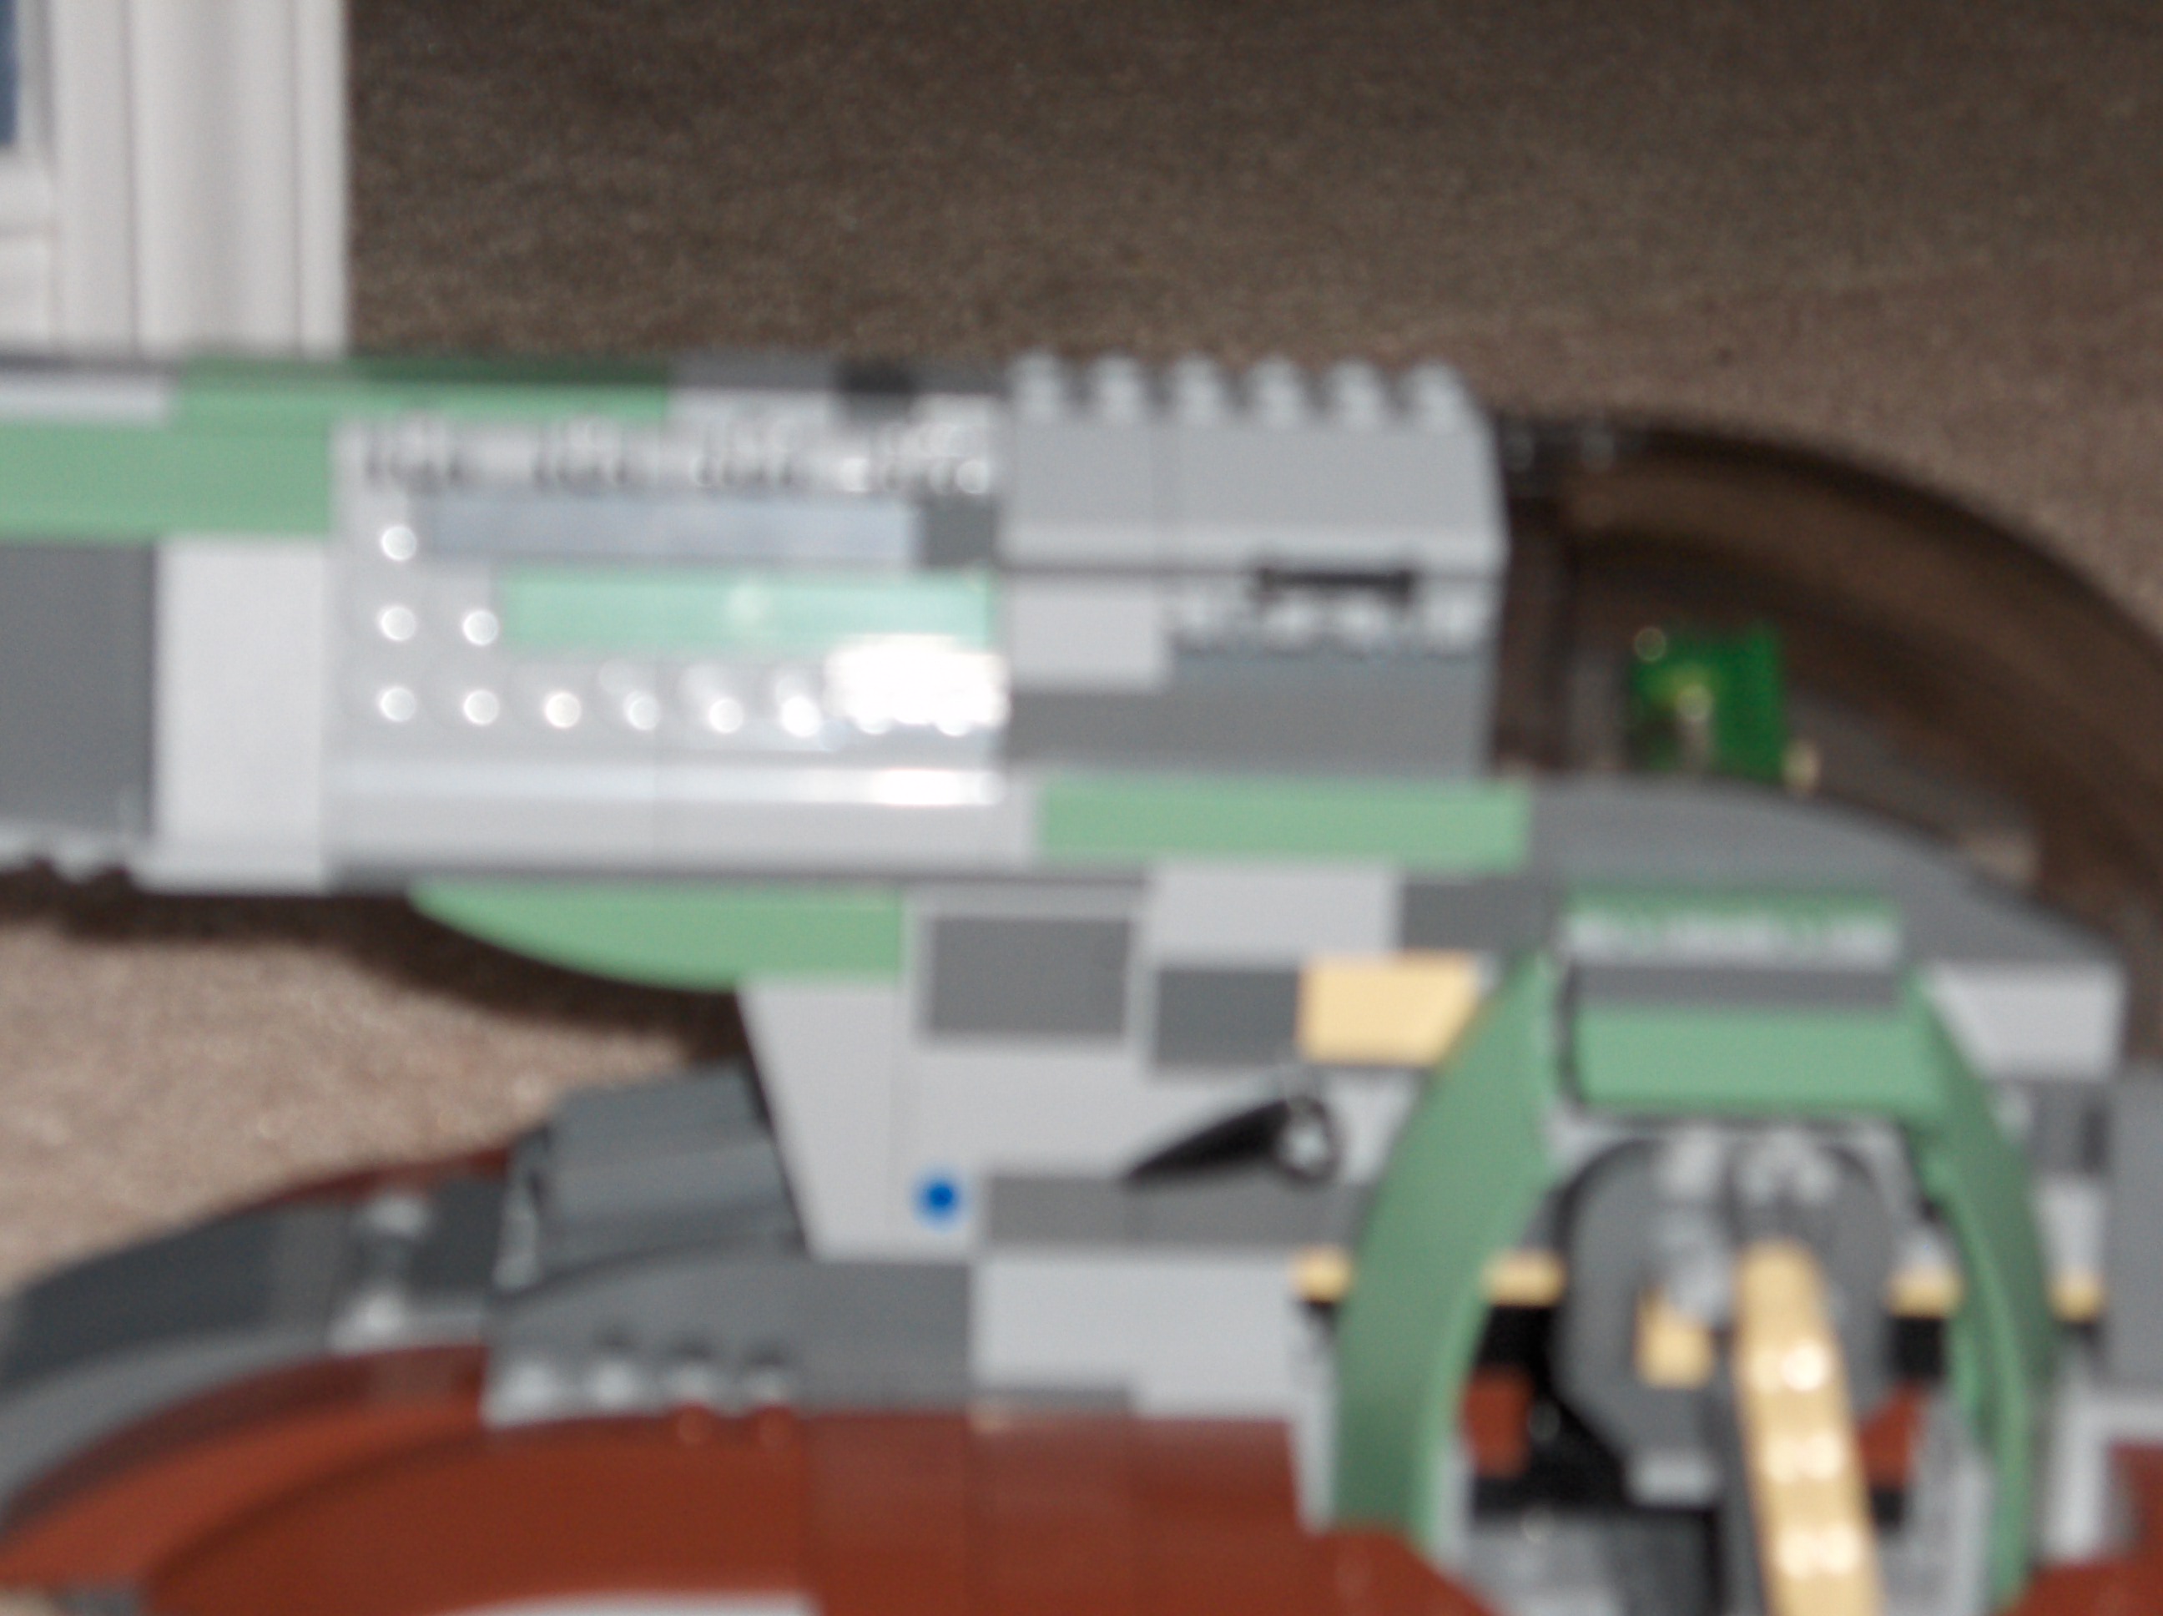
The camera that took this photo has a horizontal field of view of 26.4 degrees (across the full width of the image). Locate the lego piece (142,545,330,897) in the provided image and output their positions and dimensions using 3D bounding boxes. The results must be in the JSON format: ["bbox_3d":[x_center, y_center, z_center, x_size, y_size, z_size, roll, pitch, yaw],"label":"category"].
[{"bbox_3d":[-0.082,-0.009,0.451,0.017,0.034,0.008,1,4,0],"label":"lego piece"}]

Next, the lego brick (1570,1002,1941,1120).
[{"bbox_3d":[0.063,0.023,0.432,0.034,0.009,0.009,1,6,0],"label":"lego brick"}]

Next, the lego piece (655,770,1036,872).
[{"bbox_3d":[-0.023,0.001,0.451,0.036,0.010,0.008,1,4,0],"label":"lego piece"}]

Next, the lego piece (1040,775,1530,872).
[{"bbox_3d":[0.020,0.000,0.454,0.048,0.010,0.009,1,21,0],"label":"lego piece"}]

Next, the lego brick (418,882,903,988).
[{"bbox_3d":[-0.041,0.012,0.455,0.048,0.010,0.009,1,5,0],"label":"lego brick"}]

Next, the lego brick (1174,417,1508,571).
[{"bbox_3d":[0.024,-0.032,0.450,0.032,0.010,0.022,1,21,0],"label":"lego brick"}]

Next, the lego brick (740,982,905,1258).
[{"bbox_3d":[-0.026,0.030,0.465,0.016,0.029,0.009,1,21,0],"label":"lego brick"}]

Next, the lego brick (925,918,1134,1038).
[{"bbox_3d":[-0.005,0.016,0.461,0.020,0.012,0.009,1,21,0],"label":"lego brick"}]

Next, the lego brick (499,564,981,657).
[{"bbox_3d":[-0.033,-0.018,0.449,0.048,0.008,0.003,1,3,0],"label":"lego brick"}]

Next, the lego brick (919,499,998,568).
[{"bbox_3d":[-0.012,-0.027,0.450,0.008,0.008,0.004,1,7,0],"label":"lego brick"}]

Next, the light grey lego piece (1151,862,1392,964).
[{"bbox_3d":[0.019,0.010,0.450,0.024,0.010,0.008,1,5,0],"label":"light grey lego piece"}]

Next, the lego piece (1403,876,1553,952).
[{"bbox_3d":[0.039,0.008,0.458,0.016,0.010,0.009,1,21,0],"label":"lego piece"}]

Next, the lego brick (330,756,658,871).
[{"bbox_3d":[-0.057,0.000,0.451,0.032,0.010,0.008,1,4,0],"label":"lego brick"}]

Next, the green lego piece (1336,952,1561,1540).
[{"bbox_3d":[0.034,0.041,0.436,0.021,0.056,0.016,1,5,0],"label":"green lego piece"}]

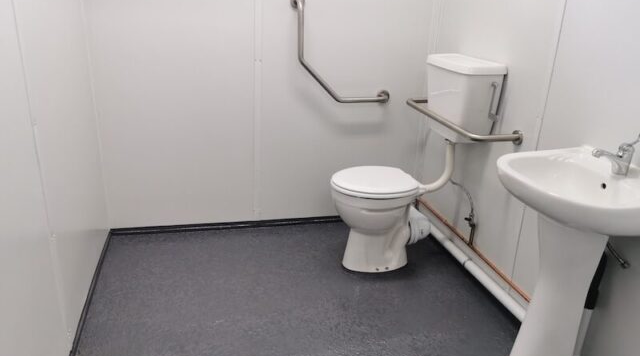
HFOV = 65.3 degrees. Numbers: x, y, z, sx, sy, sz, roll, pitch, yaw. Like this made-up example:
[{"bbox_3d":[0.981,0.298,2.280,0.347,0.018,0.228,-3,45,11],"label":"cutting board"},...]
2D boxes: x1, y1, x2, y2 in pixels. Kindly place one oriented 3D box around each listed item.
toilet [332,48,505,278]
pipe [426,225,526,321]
[{"bbox_3d":[0.404,-0.073,2.481,0.701,1.030,0.486,-3,21,-13],"label":"toilet"},{"bbox_3d":[0.758,0.449,2.473,0.051,0.052,0.896,-3,21,-13],"label":"pipe"}]

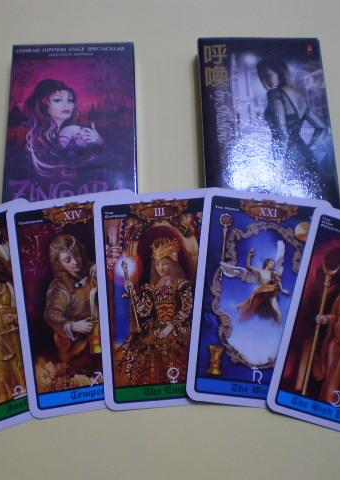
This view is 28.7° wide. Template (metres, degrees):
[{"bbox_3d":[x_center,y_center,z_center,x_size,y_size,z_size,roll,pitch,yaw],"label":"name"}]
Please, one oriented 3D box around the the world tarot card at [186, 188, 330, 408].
[{"bbox_3d":[0.051,0.032,0.371,0.073,0.001,0.119,6,78,0],"label":"the world tarot card"}]

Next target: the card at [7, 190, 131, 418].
[{"bbox_3d":[-0.048,0.033,0.369,0.073,0.001,0.119,-9,79,-3],"label":"card"}]

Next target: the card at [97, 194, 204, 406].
[{"bbox_3d":[-0.003,0.031,0.370,0.073,0.001,0.119,-5,78,-2],"label":"card"}]

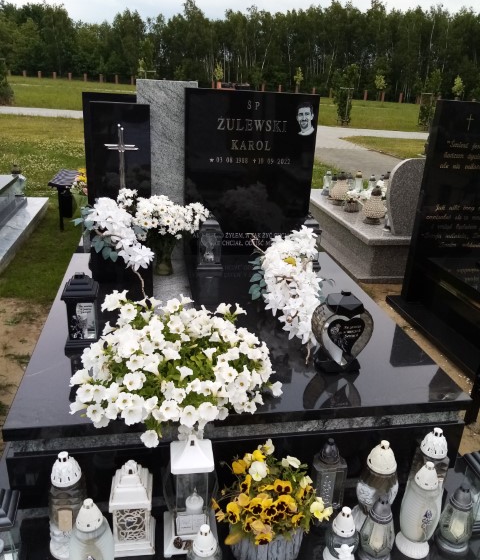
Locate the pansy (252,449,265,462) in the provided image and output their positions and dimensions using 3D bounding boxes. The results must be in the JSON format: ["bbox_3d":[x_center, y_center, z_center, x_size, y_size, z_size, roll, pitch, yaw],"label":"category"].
[{"bbox_3d":[0.056,0.532,1.458,0.028,0.042,0.042,4,17,44],"label":"pansy"}]

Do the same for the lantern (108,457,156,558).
[{"bbox_3d":[-0.323,0.669,1.446,0.132,0.328,0.130,0,22,-8],"label":"lantern"}]

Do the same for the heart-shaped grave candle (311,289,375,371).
[{"bbox_3d":[0.390,0.197,1.843,0.224,0.316,0.143,4,22,1],"label":"heart-shaped grave candle"}]

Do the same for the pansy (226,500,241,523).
[{"bbox_3d":[-0.019,0.662,1.375,0.046,0.060,0.025,11,3,18],"label":"pansy"}]

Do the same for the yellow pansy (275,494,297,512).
[{"bbox_3d":[0.133,0.652,1.403,0.056,0.051,0.025,3,-3,-1],"label":"yellow pansy"}]

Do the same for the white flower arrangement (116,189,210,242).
[{"bbox_3d":[-0.454,-0.372,2.817,0.540,0.310,0.380,0,22,-8],"label":"white flower arrangement"}]

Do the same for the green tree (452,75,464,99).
[{"bbox_3d":[18.833,-16.226,41.822,1.020,3.037,1.020,-1,23,-10],"label":"green tree"}]

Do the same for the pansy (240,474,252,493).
[{"bbox_3d":[0.019,0.590,1.386,0.045,0.055,0.027,17,6,31],"label":"pansy"}]

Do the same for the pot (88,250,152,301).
[{"bbox_3d":[-0.611,-0.064,2.478,0.286,0.204,0.255,-1,23,-10],"label":"pot"}]

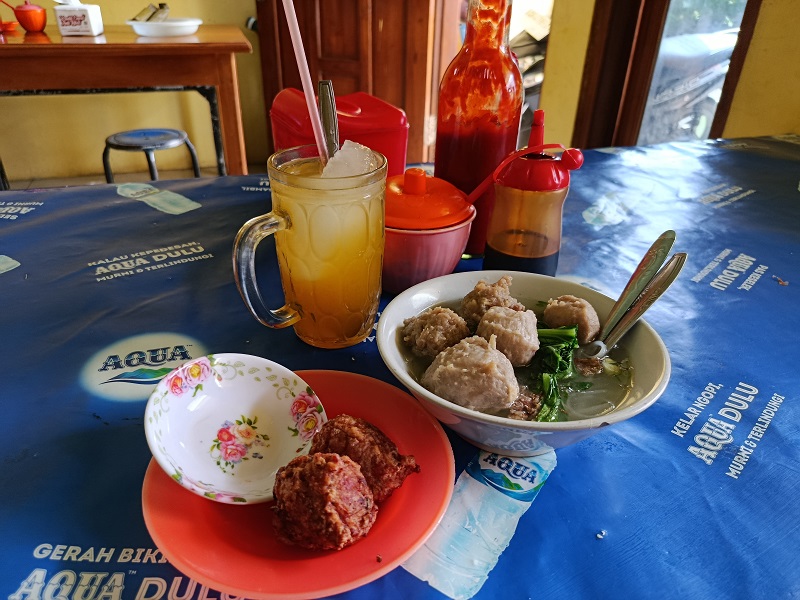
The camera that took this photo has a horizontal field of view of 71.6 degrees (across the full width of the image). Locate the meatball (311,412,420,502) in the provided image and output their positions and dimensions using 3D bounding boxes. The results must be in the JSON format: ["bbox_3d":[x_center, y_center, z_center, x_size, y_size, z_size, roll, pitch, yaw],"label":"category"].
[{"bbox_3d":[-0.018,0.077,0.271,0.049,0.040,0.042,2,29,0],"label":"meatball"}]

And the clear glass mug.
[{"bbox_3d":[-0.063,-0.032,0.389,0.119,0.129,0.083,-15,33,-29],"label":"clear glass mug"}]

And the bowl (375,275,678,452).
[{"bbox_3d":[0.067,0.044,0.333,0.162,0.059,0.162,2,29,-1],"label":"bowl"}]

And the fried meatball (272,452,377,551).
[{"bbox_3d":[-0.033,0.089,0.245,0.045,0.043,0.043,2,29,0],"label":"fried meatball"}]

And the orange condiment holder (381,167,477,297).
[{"bbox_3d":[0.010,-0.061,0.478,0.108,0.100,0.108,2,29,0],"label":"orange condiment holder"}]

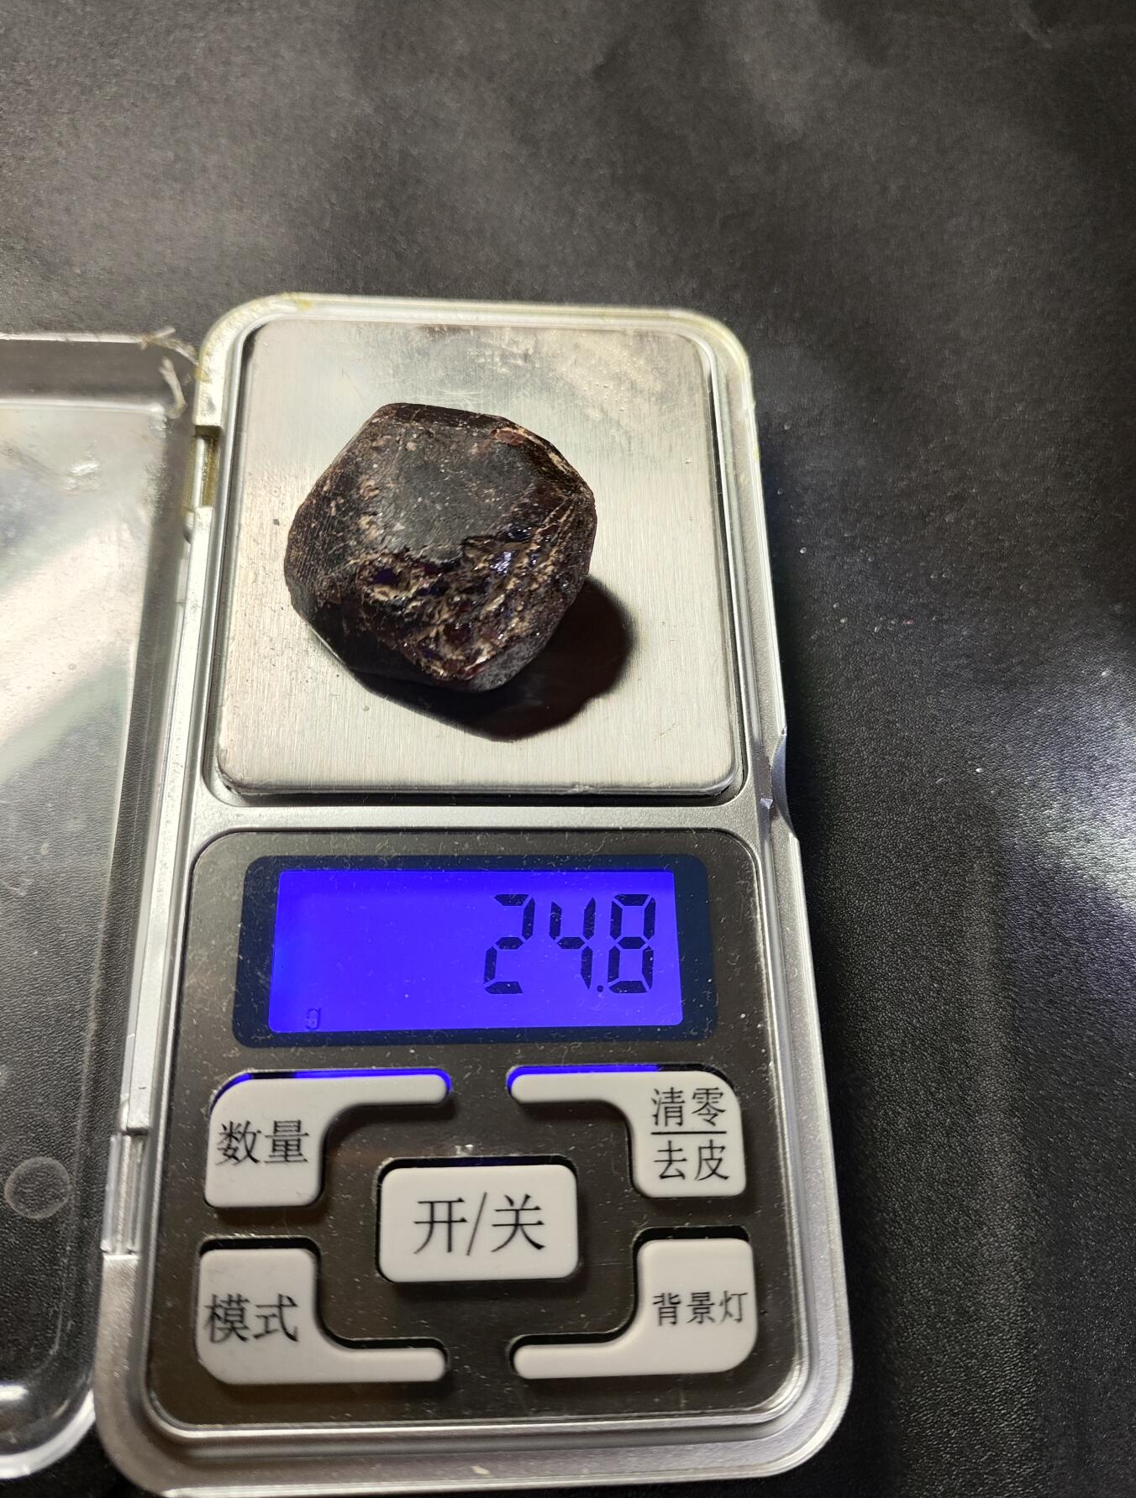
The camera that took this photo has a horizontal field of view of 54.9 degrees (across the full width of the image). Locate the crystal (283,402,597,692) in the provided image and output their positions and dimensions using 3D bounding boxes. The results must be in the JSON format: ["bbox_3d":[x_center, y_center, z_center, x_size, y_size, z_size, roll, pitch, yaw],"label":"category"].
[{"bbox_3d":[-0.012,-0.018,0.101,0.029,0.019,0.028,0,72,-4],"label":"crystal"}]

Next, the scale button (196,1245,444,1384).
[{"bbox_3d":[-0.020,0.046,0.090,0.020,0.003,0.010,0,72,-4],"label":"scale button"}]

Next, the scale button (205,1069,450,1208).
[{"bbox_3d":[-0.020,0.034,0.094,0.020,0.003,0.010,0,72,-4],"label":"scale button"}]

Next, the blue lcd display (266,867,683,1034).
[{"bbox_3d":[-0.008,0.018,0.100,0.037,0.002,0.014,0,72,-4],"label":"blue lcd display"}]

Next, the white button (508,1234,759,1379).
[{"bbox_3d":[0.005,0.047,0.091,0.020,0.003,0.010,0,72,-4],"label":"white button"}]

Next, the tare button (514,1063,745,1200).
[{"bbox_3d":[0.005,0.034,0.096,0.020,0.003,0.010,0,72,-4],"label":"tare button"}]

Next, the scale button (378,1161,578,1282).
[{"bbox_3d":[-0.007,0.040,0.093,0.017,0.003,0.009,0,72,-4],"label":"scale button"}]

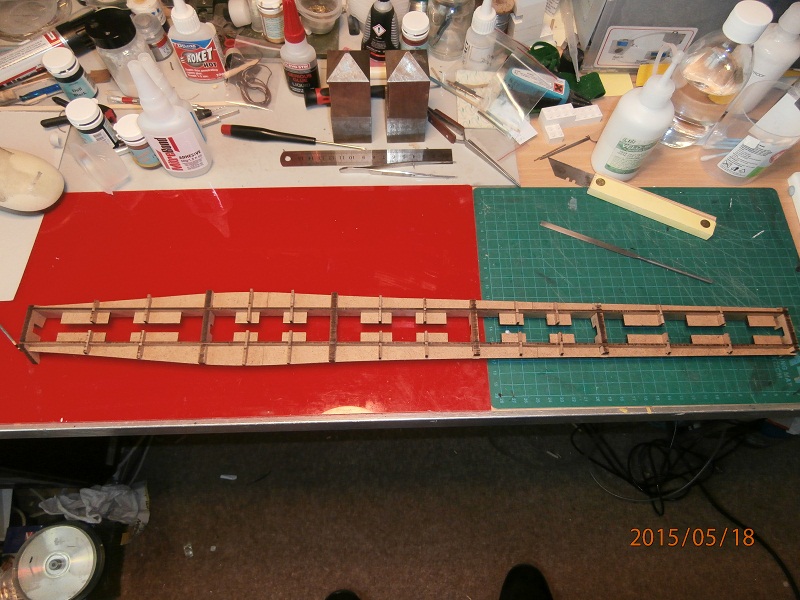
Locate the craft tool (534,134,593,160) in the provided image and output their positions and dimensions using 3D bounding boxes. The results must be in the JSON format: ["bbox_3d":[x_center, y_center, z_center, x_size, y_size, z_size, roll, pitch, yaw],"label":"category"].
[{"bbox_3d":[0.165,-0.153,0.562,0.067,0.004,0.006,-24,69,-11],"label":"craft tool"}]

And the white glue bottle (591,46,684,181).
[{"bbox_3d":[0.220,-0.168,0.496,0.051,0.137,0.051,8,67,3],"label":"white glue bottle"}]

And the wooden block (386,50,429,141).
[{"bbox_3d":[0.007,-0.191,0.528,0.037,0.080,0.037,-1,66,-1],"label":"wooden block"}]

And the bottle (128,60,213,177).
[{"bbox_3d":[-0.213,-0.163,0.502,0.048,0.119,0.041,-10,66,-6],"label":"bottle"}]

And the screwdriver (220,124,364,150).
[{"bbox_3d":[-0.106,-0.158,0.548,0.145,0.013,0.013,8,67,3],"label":"screwdriver"}]

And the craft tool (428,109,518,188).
[{"bbox_3d":[0.068,-0.154,0.551,0.017,0.010,0.137,-41,73,-17],"label":"craft tool"}]

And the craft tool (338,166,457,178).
[{"bbox_3d":[-0.002,-0.128,0.550,0.118,0.009,0.017,-1,65,-1],"label":"craft tool"}]

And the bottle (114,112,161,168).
[{"bbox_3d":[-0.247,-0.148,0.524,0.029,0.045,0.029,0,66,-1],"label":"bottle"}]

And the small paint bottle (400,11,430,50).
[{"bbox_3d":[0.017,-0.283,0.602,0.033,0.044,0.033,0,65,-1],"label":"small paint bottle"}]

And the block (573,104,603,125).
[{"bbox_3d":[0.195,-0.194,0.583,0.031,0.011,0.016,-12,66,-6],"label":"block"}]

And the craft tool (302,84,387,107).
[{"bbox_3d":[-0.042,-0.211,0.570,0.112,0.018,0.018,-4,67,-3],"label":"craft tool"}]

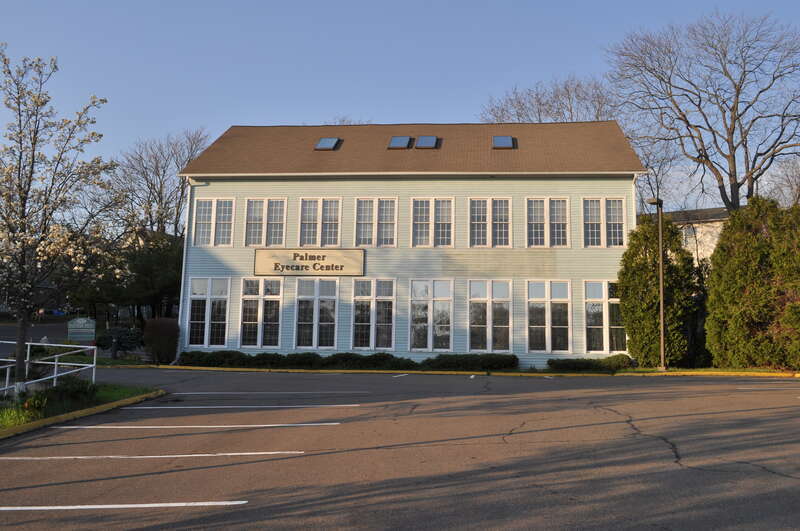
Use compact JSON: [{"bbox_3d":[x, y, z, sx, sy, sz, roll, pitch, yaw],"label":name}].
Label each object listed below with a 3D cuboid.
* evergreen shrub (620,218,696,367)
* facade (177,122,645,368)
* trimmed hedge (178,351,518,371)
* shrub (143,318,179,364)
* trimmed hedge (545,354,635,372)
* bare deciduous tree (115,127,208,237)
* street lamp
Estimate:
[{"bbox_3d":[8.719,0.825,24.848,2.566,5.228,2.400,0,-9,6],"label":"evergreen shrub"},{"bbox_3d":[0.690,-0.962,32.142,17.366,10.989,10.774,0,-9,6],"label":"facade"},{"bbox_3d":[-1.965,3.365,25.973,12.205,0.598,0.950,0,-9,6],"label":"trimmed hedge"},{"bbox_3d":[-8.969,2.856,27.468,1.361,1.735,1.300,0,-9,6],"label":"shrub"},{"bbox_3d":[6.507,3.331,25.157,2.900,0.512,0.950,0,-9,6],"label":"trimmed hedge"},{"bbox_3d":[-16.131,-1.354,48.536,7.380,16.104,6.500,0,-9,6],"label":"bare deciduous tree"},{"bbox_3d":[8.342,0.532,23.710,0.512,5.644,0.400,0,-9,6],"label":"street lamp"}]

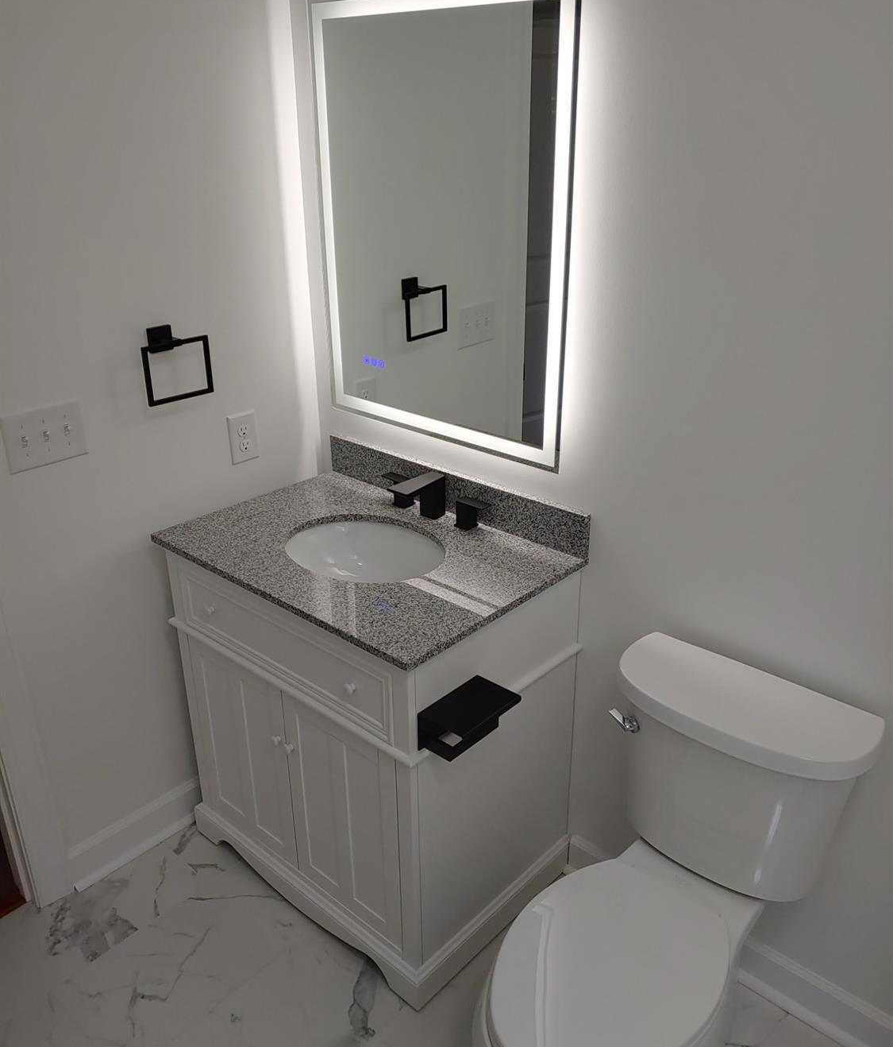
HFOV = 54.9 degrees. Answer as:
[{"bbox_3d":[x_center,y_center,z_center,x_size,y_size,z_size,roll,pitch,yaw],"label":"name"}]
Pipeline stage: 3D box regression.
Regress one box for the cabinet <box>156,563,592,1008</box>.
[{"bbox_3d":[-0.180,0.456,2.091,0.803,0.851,0.556,20,31,37],"label":"cabinet"}]

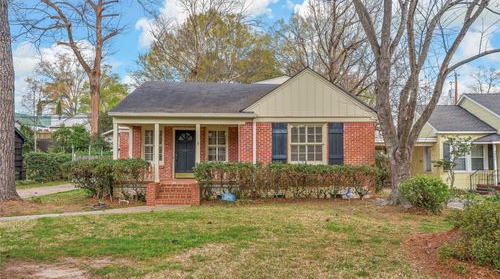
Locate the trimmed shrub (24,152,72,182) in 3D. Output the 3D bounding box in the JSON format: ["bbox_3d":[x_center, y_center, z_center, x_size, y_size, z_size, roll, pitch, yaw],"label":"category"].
[{"bbox_3d":[-10.350,1.380,18.500,2.600,1.500,1.300,0,0,-1],"label":"trimmed shrub"}]

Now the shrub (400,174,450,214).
[{"bbox_3d":[5.750,1.820,11.950,1.600,1.240,1.500,0,0,-1],"label":"shrub"}]

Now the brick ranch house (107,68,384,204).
[{"bbox_3d":[-0.250,-0.290,17.400,10.000,5.300,9.400,0,0,-1],"label":"brick ranch house"}]

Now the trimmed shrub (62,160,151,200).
[{"bbox_3d":[-5.200,1.480,13.000,3.050,1.500,1.150,0,0,-1],"label":"trimmed shrub"}]

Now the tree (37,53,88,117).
[{"bbox_3d":[-21.800,-4.400,42.000,6.200,11.200,6.200,0,0,-1],"label":"tree"}]

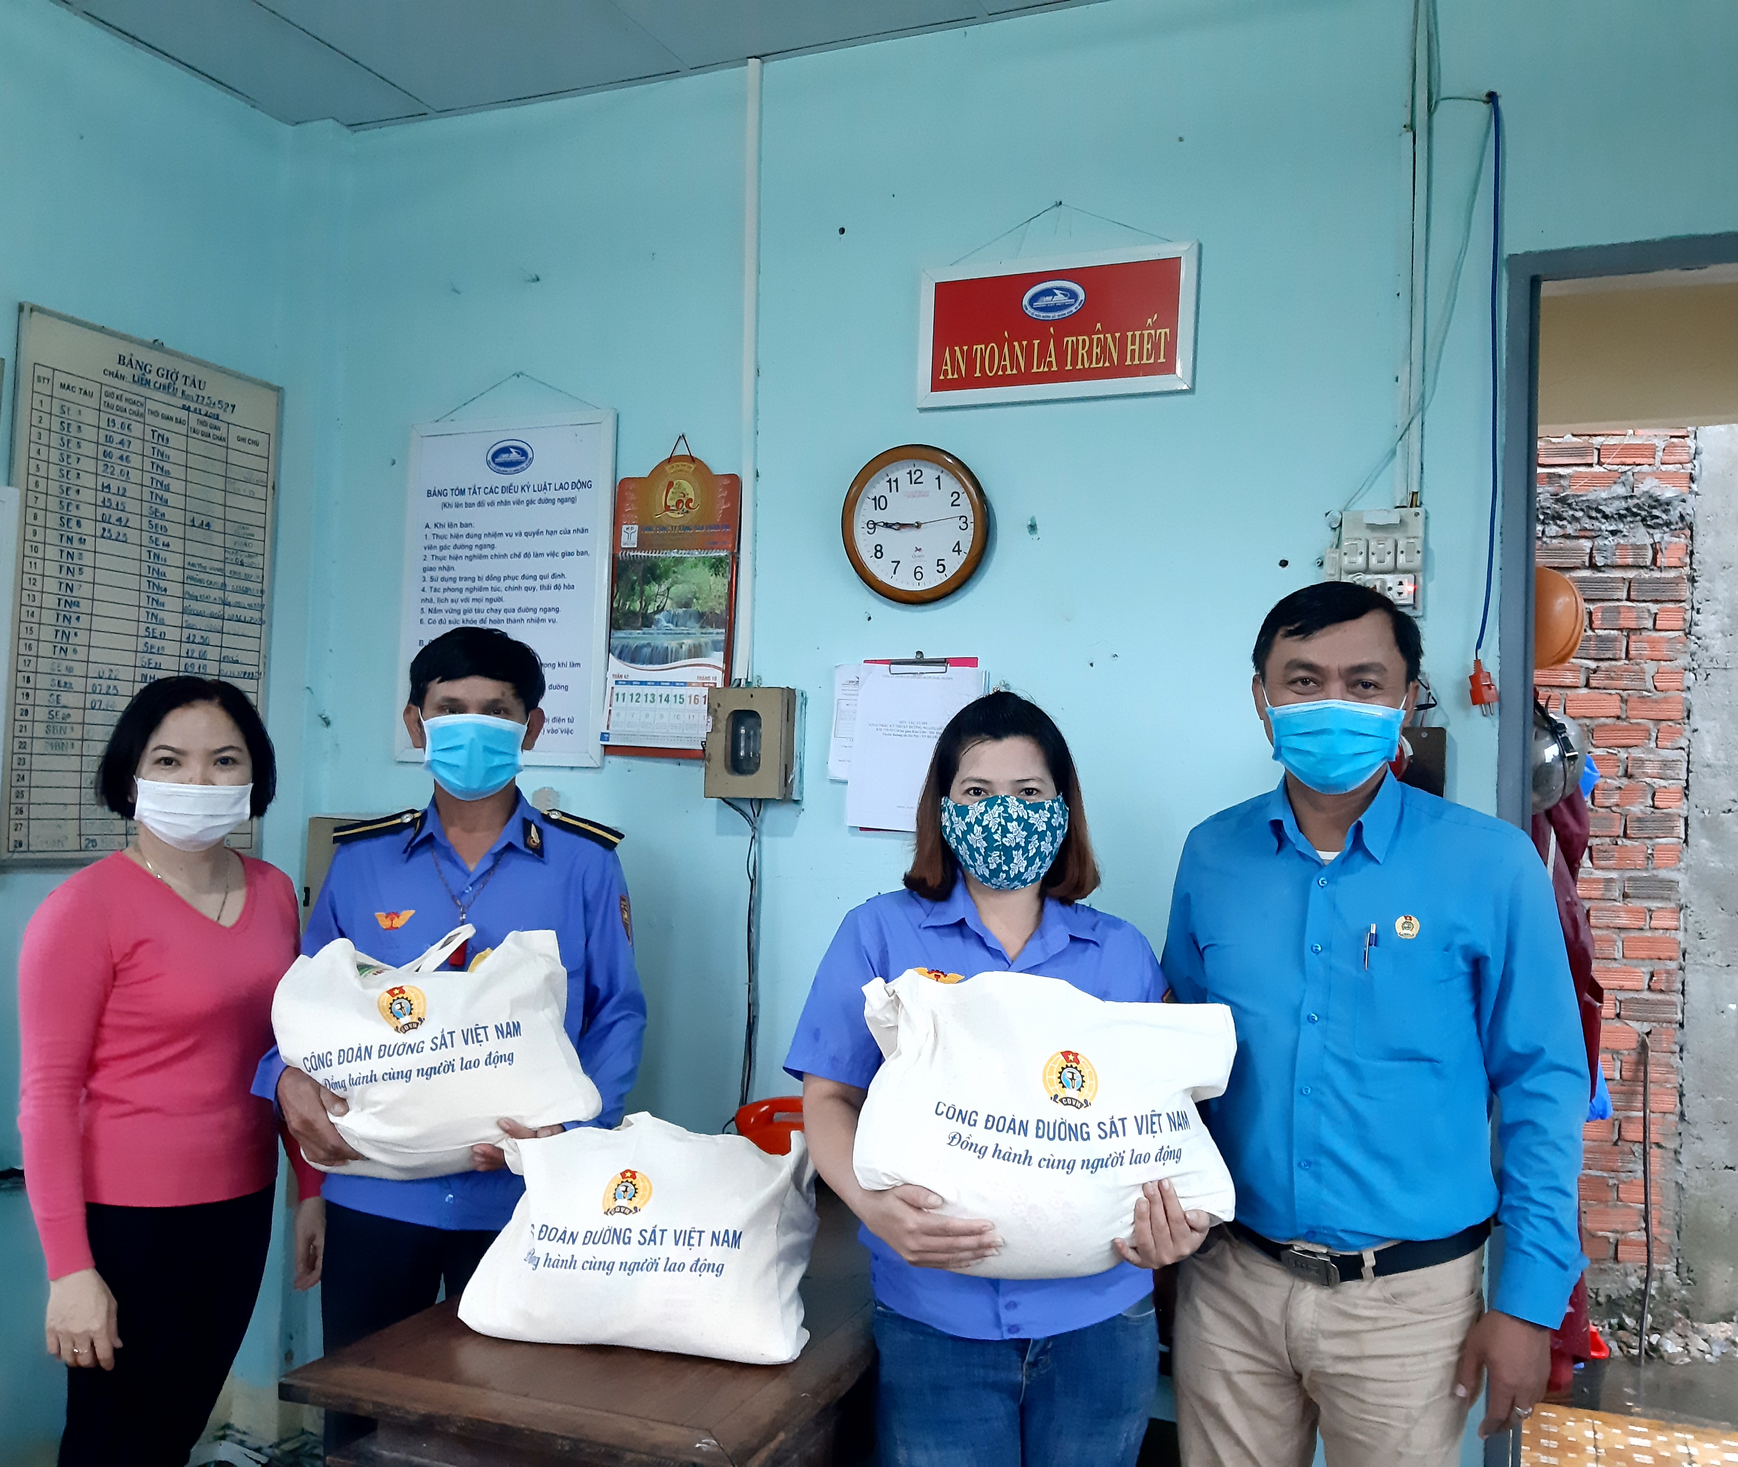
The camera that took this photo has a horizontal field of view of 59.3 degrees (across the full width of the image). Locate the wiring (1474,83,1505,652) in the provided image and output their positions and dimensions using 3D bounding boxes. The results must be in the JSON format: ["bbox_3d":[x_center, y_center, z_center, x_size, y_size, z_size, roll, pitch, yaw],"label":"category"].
[{"bbox_3d":[0.958,-0.551,2.358,0.035,0.890,0.030,1,-2,23],"label":"wiring"}]

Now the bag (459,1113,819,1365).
[{"bbox_3d":[-0.280,0.602,1.880,0.410,0.255,0.170,1,-2,15],"label":"bag"}]

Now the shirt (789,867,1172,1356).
[{"bbox_3d":[0.127,0.442,1.850,0.455,0.535,0.270,2,-2,2],"label":"shirt"}]

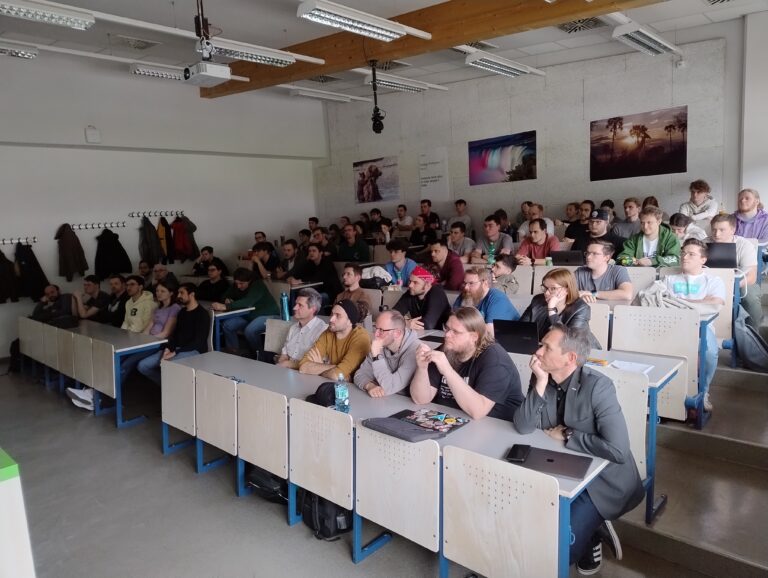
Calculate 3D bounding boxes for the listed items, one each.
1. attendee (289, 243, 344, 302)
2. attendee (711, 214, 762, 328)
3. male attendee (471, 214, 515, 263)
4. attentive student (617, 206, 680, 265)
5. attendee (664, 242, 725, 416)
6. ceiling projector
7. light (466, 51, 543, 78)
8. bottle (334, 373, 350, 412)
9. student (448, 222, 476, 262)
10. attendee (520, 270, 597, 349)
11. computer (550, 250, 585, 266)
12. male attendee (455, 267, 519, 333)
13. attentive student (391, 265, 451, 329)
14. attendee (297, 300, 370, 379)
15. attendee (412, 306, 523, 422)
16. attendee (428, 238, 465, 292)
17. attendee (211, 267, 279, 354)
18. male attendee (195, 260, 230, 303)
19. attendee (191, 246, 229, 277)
[{"bbox_3d":[-0.921,0.038,6.915,0.780,1.220,0.520,-9,10,-36],"label":"attendee"},{"bbox_3d":[2.956,-0.040,4.677,0.720,1.217,0.500,-8,9,-40],"label":"attendee"},{"bbox_3d":[1.266,-0.188,6.221,0.760,1.280,0.540,-10,10,-38],"label":"male attendee"},{"bbox_3d":[2.523,-0.108,5.050,0.600,1.280,0.760,3,10,40],"label":"attentive student"},{"bbox_3d":[2.285,0.245,3.945,0.700,1.219,0.480,-7,8,-35],"label":"attendee"},{"bbox_3d":[-1.519,-1.821,4.553,0.322,0.089,0.272,4,9,43],"label":"ceiling projector"},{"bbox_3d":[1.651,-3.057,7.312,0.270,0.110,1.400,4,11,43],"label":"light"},{"bbox_3d":[-0.241,0.596,3.056,0.069,0.236,0.069,-4,8,0],"label":"bottle"},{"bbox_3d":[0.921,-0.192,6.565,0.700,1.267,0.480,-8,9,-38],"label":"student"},{"bbox_3d":[1.181,0.489,3.626,0.700,1.262,0.500,-7,8,-32],"label":"attendee"},{"bbox_3d":[1.855,-0.290,5.284,0.340,0.190,0.280,3,9,38],"label":"computer"},{"bbox_3d":[0.757,0.457,4.219,0.554,1.267,0.772,4,10,43],"label":"male attendee"},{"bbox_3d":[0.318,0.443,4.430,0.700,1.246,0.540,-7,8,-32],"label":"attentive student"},{"bbox_3d":[-0.371,0.707,3.751,0.700,1.255,0.520,-6,8,-29],"label":"attendee"},{"bbox_3d":[0.475,0.767,3.082,0.594,1.287,0.792,4,10,43],"label":"attendee"},{"bbox_3d":[0.626,0.111,5.739,0.525,1.267,0.772,4,10,43],"label":"attendee"},{"bbox_3d":[-1.565,0.357,6.172,0.800,1.170,0.520,-9,10,-36],"label":"attendee"},{"bbox_3d":[-2.308,0.281,7.169,0.525,1.218,0.772,4,10,43],"label":"male attendee"},{"bbox_3d":[-2.764,-0.074,8.637,0.700,1.224,0.500,-8,9,-38],"label":"attendee"}]

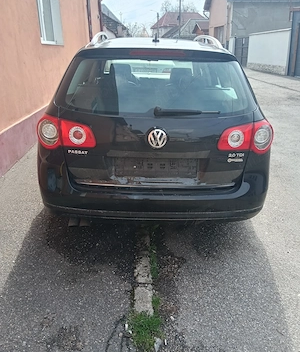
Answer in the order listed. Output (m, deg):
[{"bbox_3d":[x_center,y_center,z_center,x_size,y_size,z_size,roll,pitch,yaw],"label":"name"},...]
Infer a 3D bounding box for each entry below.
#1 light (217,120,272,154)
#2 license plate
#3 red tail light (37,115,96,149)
[{"bbox_3d":[0.636,-0.260,2.047,0.430,0.195,0.210,-3,23,-10],"label":"light"},{"bbox_3d":[0.041,-0.055,2.000,0.525,0.120,0.025,1,23,-1],"label":"license plate"},{"bbox_3d":[-0.554,-0.286,2.047,0.430,0.195,0.210,5,23,8],"label":"red tail light"}]

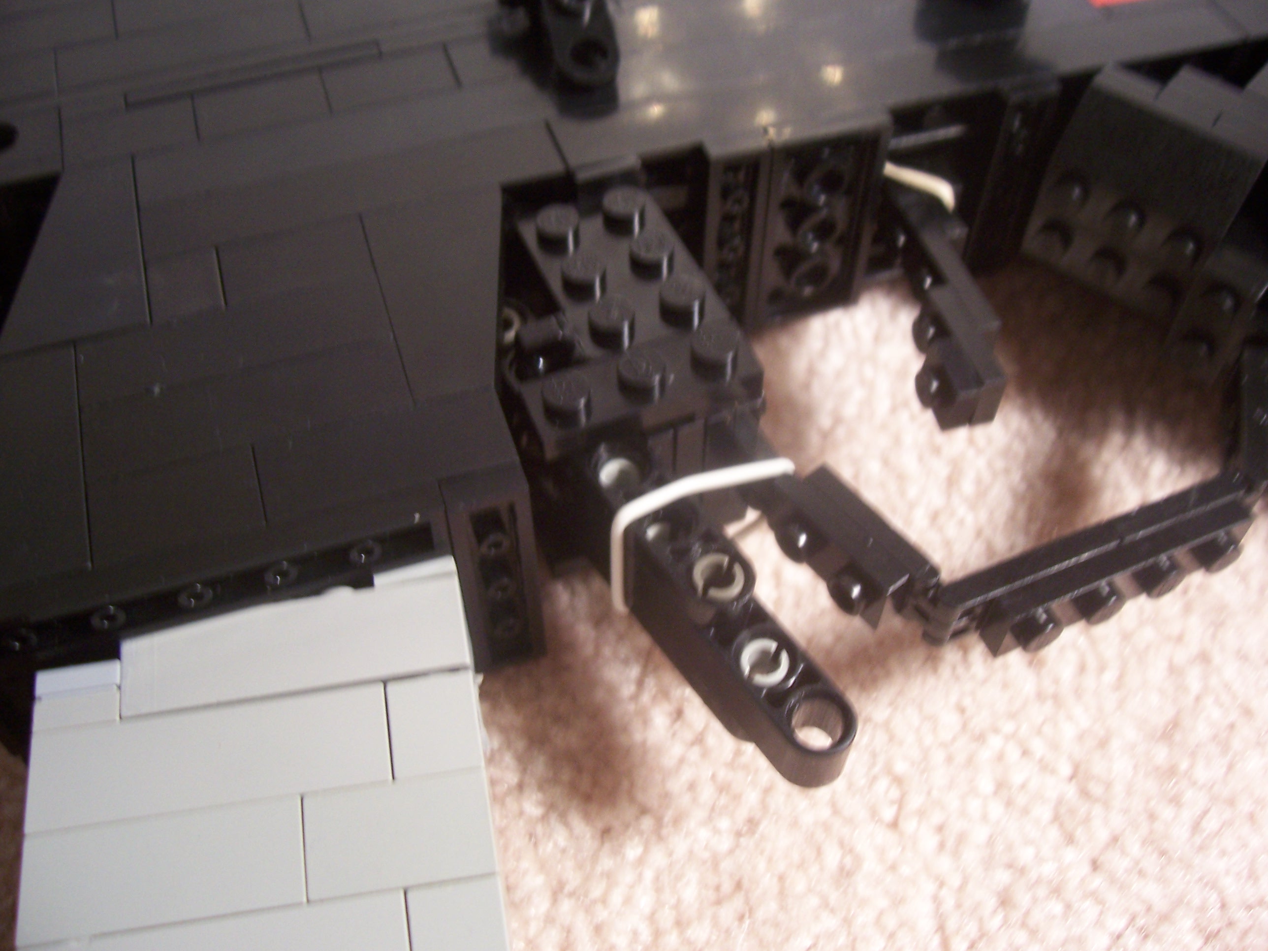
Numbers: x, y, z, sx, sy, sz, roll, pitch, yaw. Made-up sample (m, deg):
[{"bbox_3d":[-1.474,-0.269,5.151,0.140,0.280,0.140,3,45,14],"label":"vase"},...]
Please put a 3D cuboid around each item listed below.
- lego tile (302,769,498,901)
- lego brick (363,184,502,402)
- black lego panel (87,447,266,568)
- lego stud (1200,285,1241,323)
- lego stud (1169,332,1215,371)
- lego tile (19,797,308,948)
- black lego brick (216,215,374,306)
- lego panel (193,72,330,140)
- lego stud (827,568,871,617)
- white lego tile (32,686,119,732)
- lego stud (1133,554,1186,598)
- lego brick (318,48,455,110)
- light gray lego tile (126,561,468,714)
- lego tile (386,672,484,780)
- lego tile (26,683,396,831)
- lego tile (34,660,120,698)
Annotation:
[{"bbox_3d":[-0.021,0.032,0.111,0.016,0.004,0.010,-7,57,-6],"label":"lego tile"},{"bbox_3d":[-0.019,-0.018,0.136,0.016,0.006,0.029,-15,55,-10],"label":"lego brick"},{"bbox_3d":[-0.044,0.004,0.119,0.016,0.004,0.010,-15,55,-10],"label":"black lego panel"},{"bbox_3d":[0.073,-0.021,0.154,0.005,0.005,0.002,36,62,24],"label":"lego stud"},{"bbox_3d":[0.067,-0.015,0.149,0.005,0.005,0.002,36,62,25],"label":"lego stud"},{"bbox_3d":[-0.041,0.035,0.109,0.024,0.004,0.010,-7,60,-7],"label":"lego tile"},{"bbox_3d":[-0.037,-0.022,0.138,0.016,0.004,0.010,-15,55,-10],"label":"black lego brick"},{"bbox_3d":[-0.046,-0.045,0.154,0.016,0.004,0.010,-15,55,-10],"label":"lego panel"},{"bbox_3d":[0.023,0.012,0.132,0.002,0.005,0.005,-34,60,-20],"label":"lego stud"},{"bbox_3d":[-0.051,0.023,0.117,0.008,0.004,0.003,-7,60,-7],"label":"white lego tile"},{"bbox_3d":[0.058,0.011,0.137,0.005,0.005,0.002,-20,56,-13],"label":"lego stud"},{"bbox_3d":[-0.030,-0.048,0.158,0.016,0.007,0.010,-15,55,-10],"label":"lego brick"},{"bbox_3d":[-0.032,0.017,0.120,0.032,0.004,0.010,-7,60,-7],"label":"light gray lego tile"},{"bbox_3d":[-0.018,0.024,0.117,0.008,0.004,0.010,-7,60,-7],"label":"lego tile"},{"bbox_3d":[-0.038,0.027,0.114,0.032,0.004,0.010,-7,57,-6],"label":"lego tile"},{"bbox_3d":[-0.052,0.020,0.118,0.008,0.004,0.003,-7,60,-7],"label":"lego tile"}]

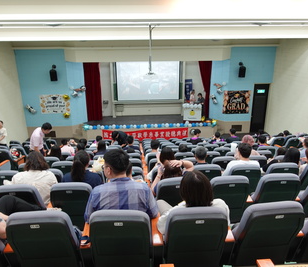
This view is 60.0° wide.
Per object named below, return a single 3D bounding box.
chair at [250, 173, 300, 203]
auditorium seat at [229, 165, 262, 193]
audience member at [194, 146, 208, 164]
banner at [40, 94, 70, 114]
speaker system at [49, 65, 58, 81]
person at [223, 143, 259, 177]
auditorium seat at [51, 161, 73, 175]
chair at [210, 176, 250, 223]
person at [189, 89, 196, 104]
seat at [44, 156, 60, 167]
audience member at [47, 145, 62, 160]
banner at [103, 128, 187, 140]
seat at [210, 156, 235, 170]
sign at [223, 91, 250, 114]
[{"bbox_3d":[1.358,0.789,3.194,0.540,0.900,0.600,-1,18,-2],"label":"chair"},{"bbox_3d":[1.314,0.780,4.142,0.540,0.900,0.620,-1,18,-2],"label":"auditorium seat"},{"bbox_3d":[0.671,0.644,4.171,0.480,1.144,0.750,-1,18,-3],"label":"audience member"},{"bbox_3d":[-4.839,-1.403,13.035,1.370,0.900,0.030,-1,18,-3],"label":"banner"},{"bbox_3d":[-4.638,-2.790,12.368,0.330,0.720,0.350,-4,19,-11],"label":"speaker system"},{"bbox_3d":[1.270,0.616,4.201,0.530,1.171,0.760,-1,18,-3],"label":"person"},{"bbox_3d":[-1.574,0.826,4.945,0.540,0.900,0.600,-1,18,-2],"label":"auditorium seat"},{"bbox_3d":[0.805,0.809,3.173,0.540,0.900,0.600,-1,18,-2],"label":"chair"},{"bbox_3d":[2.042,-1.561,14.390,0.340,1.582,0.420,9,20,25],"label":"person"},{"bbox_3d":[-2.145,0.815,5.866,0.540,0.900,0.620,-1,18,-2],"label":"seat"},{"bbox_3d":[-2.111,0.776,5.973,0.480,1.100,0.720,-4,19,-10],"label":"audience member"},{"bbox_3d":[-0.419,0.050,13.788,4.425,0.536,0.050,-1,18,-2],"label":"banner"},{"bbox_3d":[1.239,0.759,4.990,0.550,0.940,0.580,-1,18,-3],"label":"seat"},{"bbox_3d":[4.380,-1.619,14.081,1.418,1.193,0.030,-1,18,-2],"label":"sign"}]

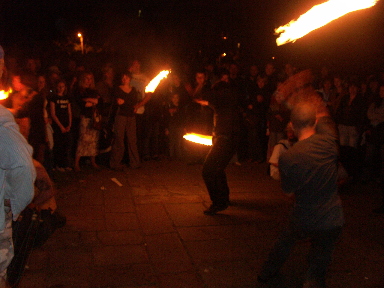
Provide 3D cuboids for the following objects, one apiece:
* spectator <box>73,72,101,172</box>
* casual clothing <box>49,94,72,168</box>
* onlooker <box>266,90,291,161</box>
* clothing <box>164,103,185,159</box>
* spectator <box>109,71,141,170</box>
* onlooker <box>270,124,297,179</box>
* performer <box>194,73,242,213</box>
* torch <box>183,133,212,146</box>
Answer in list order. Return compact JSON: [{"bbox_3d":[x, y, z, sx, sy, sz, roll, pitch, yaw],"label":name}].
[{"bbox_3d":[-1.804,-0.385,7.442,0.440,1.633,0.340,-5,10,-26],"label":"spectator"},{"bbox_3d":[-2.247,-0.226,7.428,0.400,1.242,0.260,-4,10,-23],"label":"casual clothing"},{"bbox_3d":[1.659,-0.341,8.190,0.460,1.409,0.320,2,9,11],"label":"onlooker"},{"bbox_3d":[-0.344,-0.252,8.406,0.420,1.106,0.280,1,9,6],"label":"clothing"},{"bbox_3d":[-1.153,-0.400,7.481,0.520,1.650,0.360,-1,9,-6],"label":"spectator"},{"bbox_3d":[1.555,0.128,6.691,0.580,0.865,0.620,4,10,24],"label":"onlooker"},{"bbox_3d":[0.293,-0.014,5.146,0.520,1.650,0.480,-1,9,-7],"label":"performer"},{"bbox_3d":[0.065,-0.054,5.150,0.360,0.170,0.160,0,9,0],"label":"torch"}]

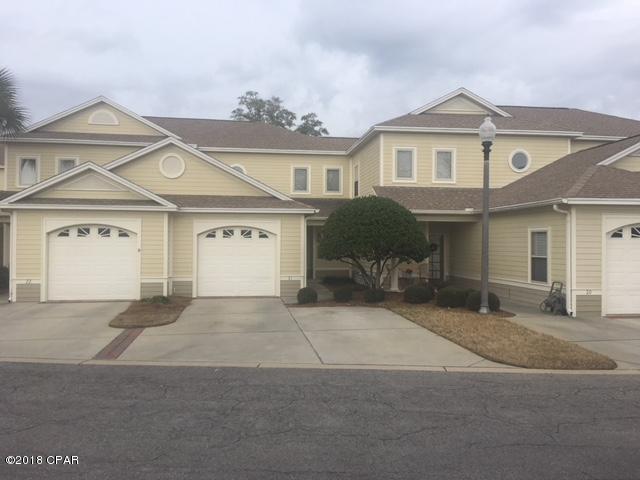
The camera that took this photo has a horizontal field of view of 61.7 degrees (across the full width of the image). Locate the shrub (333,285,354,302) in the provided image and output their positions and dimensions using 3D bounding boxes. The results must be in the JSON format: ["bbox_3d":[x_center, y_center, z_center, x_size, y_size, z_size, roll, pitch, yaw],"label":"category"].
[{"bbox_3d":[0.691,1.528,15.401,0.574,0.443,0.560,0,-1,-7],"label":"shrub"}]

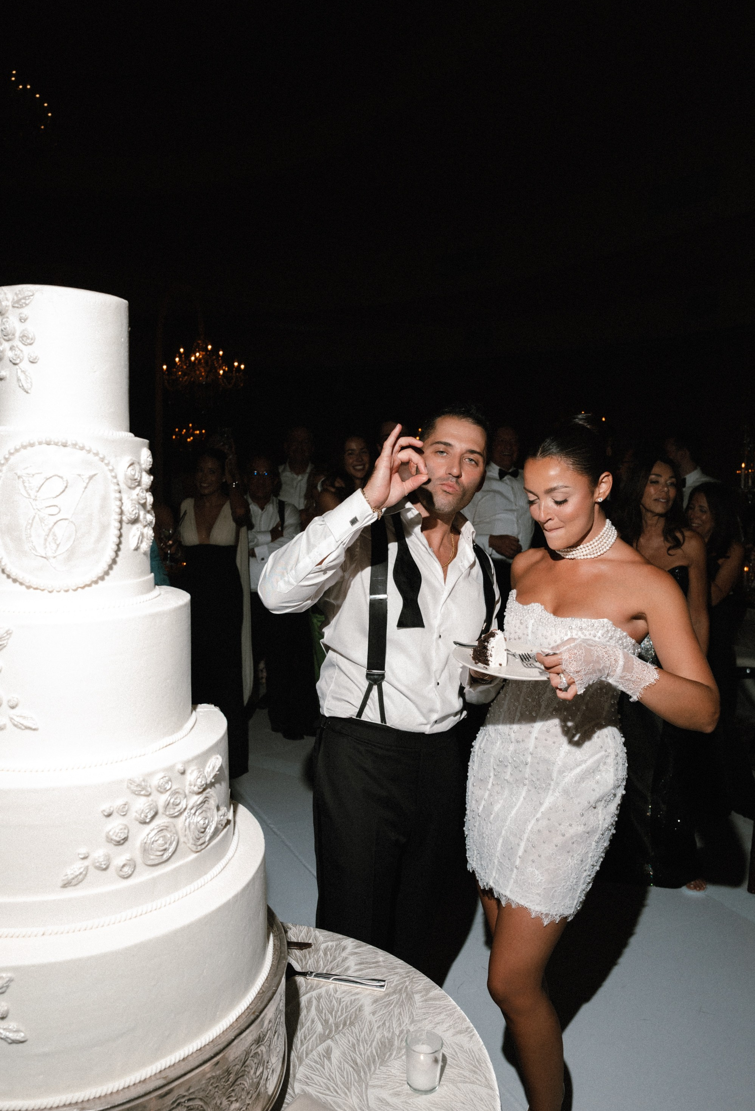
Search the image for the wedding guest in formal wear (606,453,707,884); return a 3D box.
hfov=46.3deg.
[{"bbox_3d":[1.100,0.441,3.421,0.470,1.680,0.380,4,8,27],"label":"wedding guest in formal wear"}]

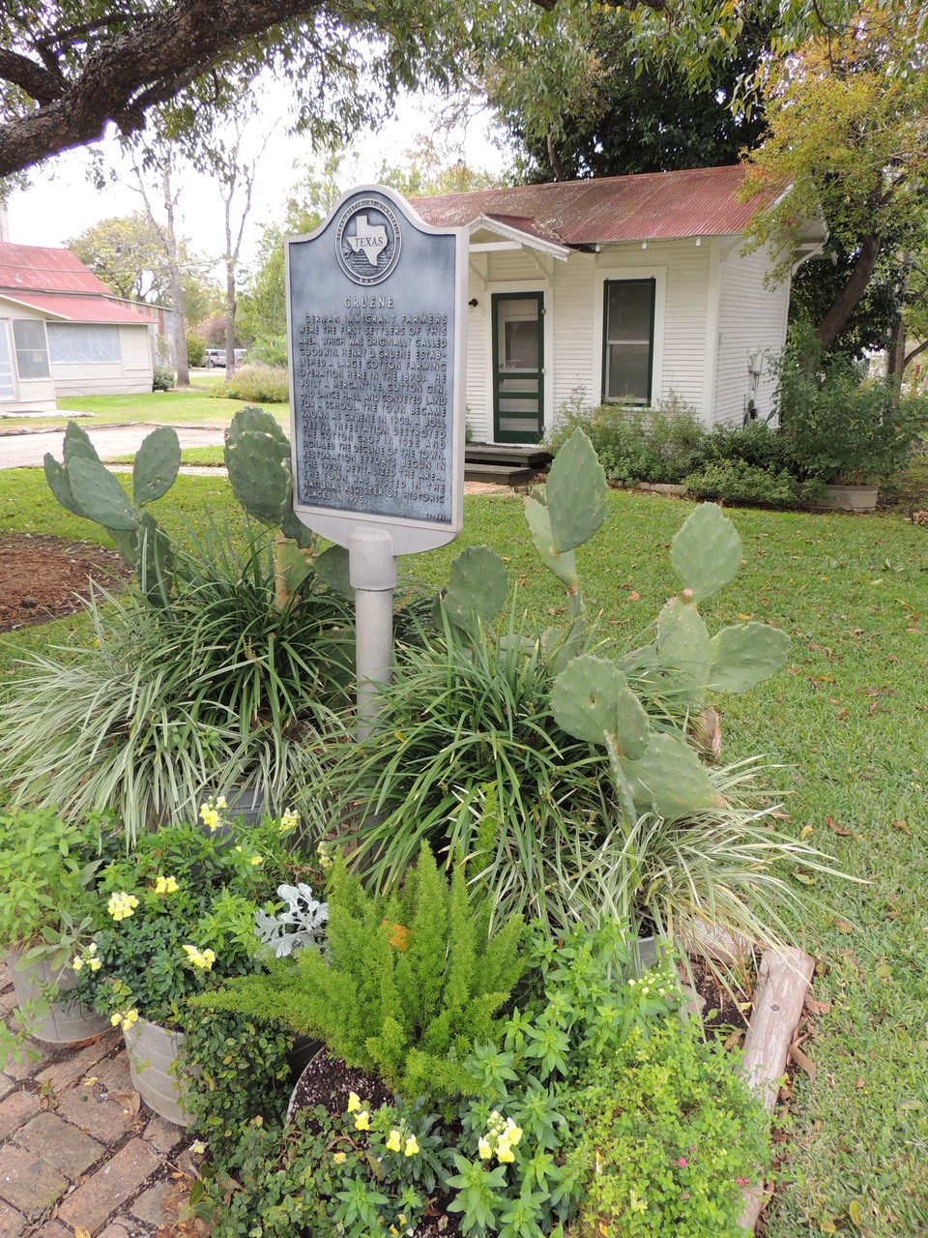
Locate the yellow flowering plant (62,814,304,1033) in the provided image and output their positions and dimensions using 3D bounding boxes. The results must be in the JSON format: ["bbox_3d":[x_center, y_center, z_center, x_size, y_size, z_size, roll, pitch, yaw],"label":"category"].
[{"bbox_3d":[-0.643,0.673,1.984,0.550,0.420,0.500,-7,19,-20],"label":"yellow flowering plant"}]

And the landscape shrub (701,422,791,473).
[{"bbox_3d":[3.514,-2.104,10.626,1.100,0.800,0.950,5,19,17],"label":"landscape shrub"}]

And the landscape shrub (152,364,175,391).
[{"bbox_3d":[-10.983,-8.806,31.293,0.880,0.970,0.850,-6,19,-18],"label":"landscape shrub"}]

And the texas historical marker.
[{"bbox_3d":[-0.302,-0.810,2.905,0.680,1.187,0.060,10,18,27],"label":"texas historical marker"}]

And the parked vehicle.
[{"bbox_3d":[-23.672,-25.501,84.203,1.950,1.800,4.800,-15,23,-38],"label":"parked vehicle"}]

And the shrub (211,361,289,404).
[{"bbox_3d":[-6.431,-7.230,26.240,2.500,1.150,1.800,-4,18,-13],"label":"shrub"}]

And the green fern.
[{"bbox_3d":[-0.196,0.675,1.712,0.620,0.480,0.480,-3,18,-8],"label":"green fern"}]

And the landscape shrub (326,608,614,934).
[{"bbox_3d":[0.023,0.412,2.679,0.870,0.740,0.860,0,18,0],"label":"landscape shrub"}]

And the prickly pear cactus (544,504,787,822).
[{"bbox_3d":[0.663,0.169,2.769,0.740,1.050,0.620,4,19,14],"label":"prickly pear cactus"}]

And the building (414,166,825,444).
[{"bbox_3d":[1.683,-4.600,13.370,6.600,4.030,5.150,11,21,30],"label":"building"}]

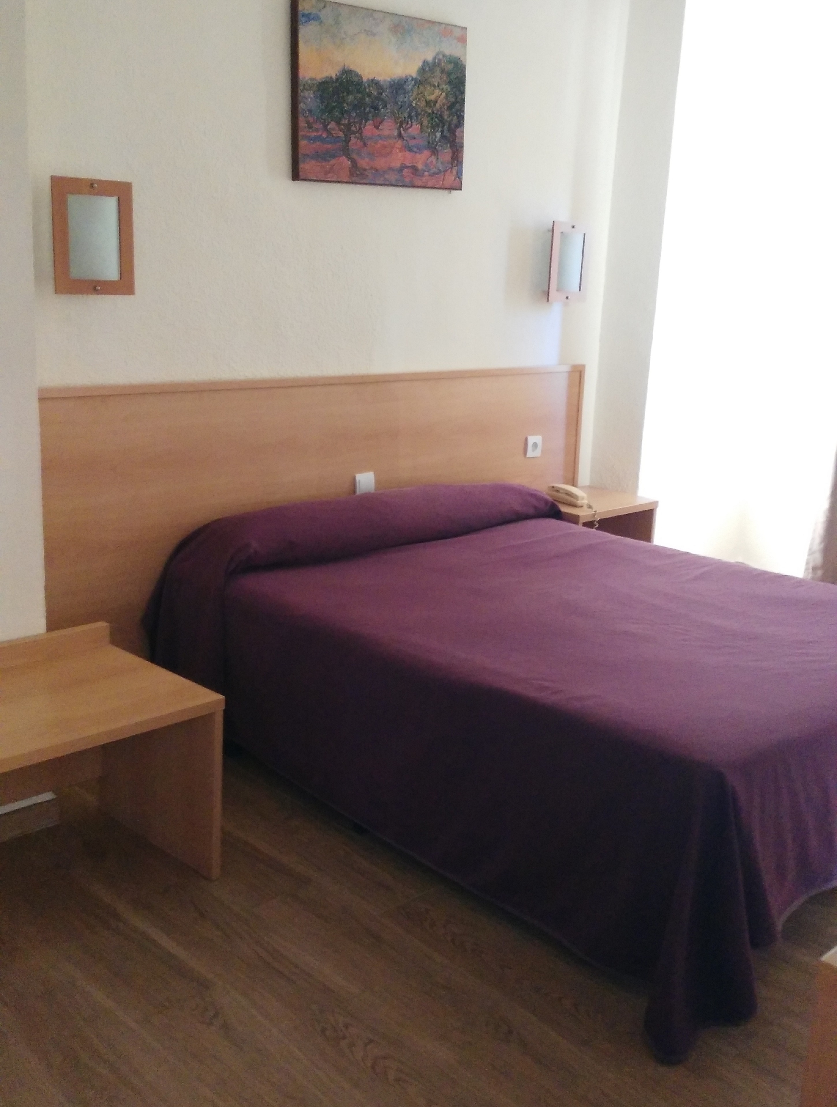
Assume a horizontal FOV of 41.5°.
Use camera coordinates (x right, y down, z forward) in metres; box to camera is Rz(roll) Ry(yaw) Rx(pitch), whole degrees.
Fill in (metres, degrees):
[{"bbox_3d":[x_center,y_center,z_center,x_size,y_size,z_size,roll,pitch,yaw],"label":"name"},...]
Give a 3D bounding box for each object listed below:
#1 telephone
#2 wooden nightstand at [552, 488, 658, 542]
[{"bbox_3d":[0.597,-0.234,4.317,0.075,0.066,0.195,-9,18,-39],"label":"telephone"},{"bbox_3d":[0.632,0.098,4.439,0.371,0.633,0.510,15,19,42],"label":"wooden nightstand"}]

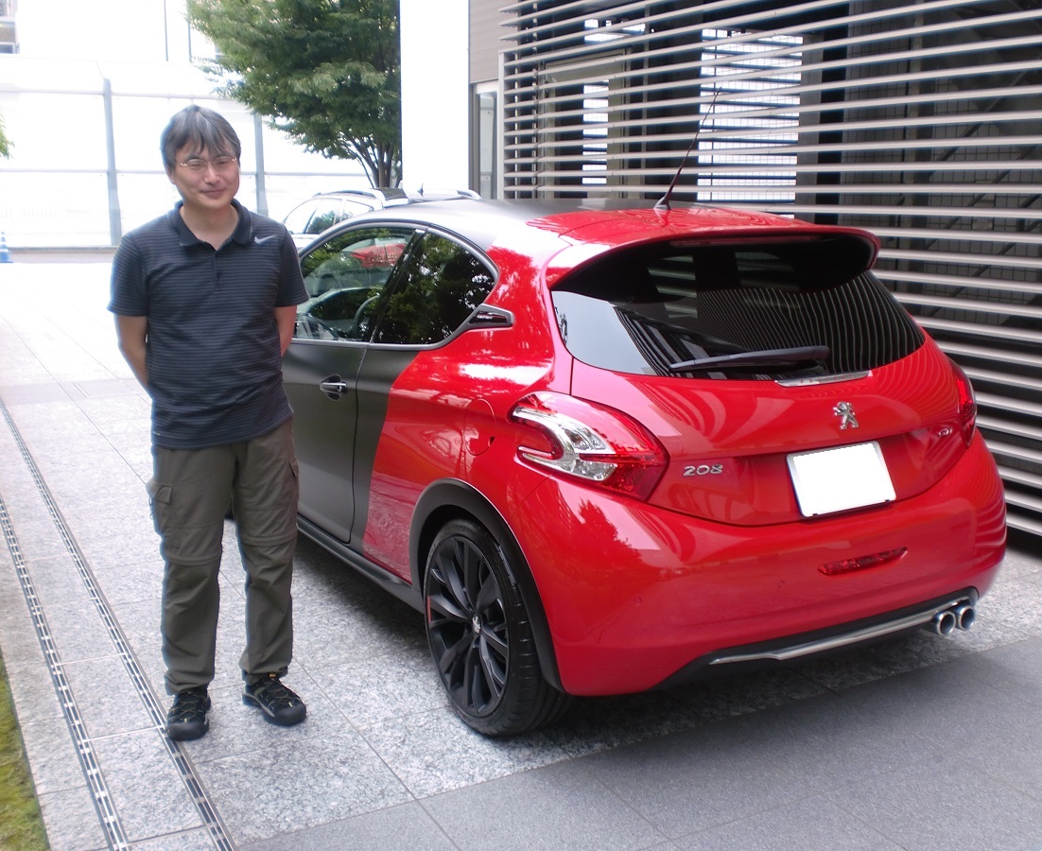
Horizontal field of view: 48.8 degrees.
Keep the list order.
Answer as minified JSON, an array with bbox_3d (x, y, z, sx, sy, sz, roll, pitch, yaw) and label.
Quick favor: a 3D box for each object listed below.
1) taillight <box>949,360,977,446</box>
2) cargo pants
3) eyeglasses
[{"bbox_3d":[1.331,-0.087,3.508,0.270,0.270,0.350,-7,13,-29],"label":"taillight"},{"bbox_3d":[-0.852,0.346,3.278,0.410,0.870,0.260,-3,12,-16],"label":"cargo pants"},{"bbox_3d":[-0.833,-0.689,3.020,0.140,0.042,0.135,-10,15,-23],"label":"eyeglasses"}]

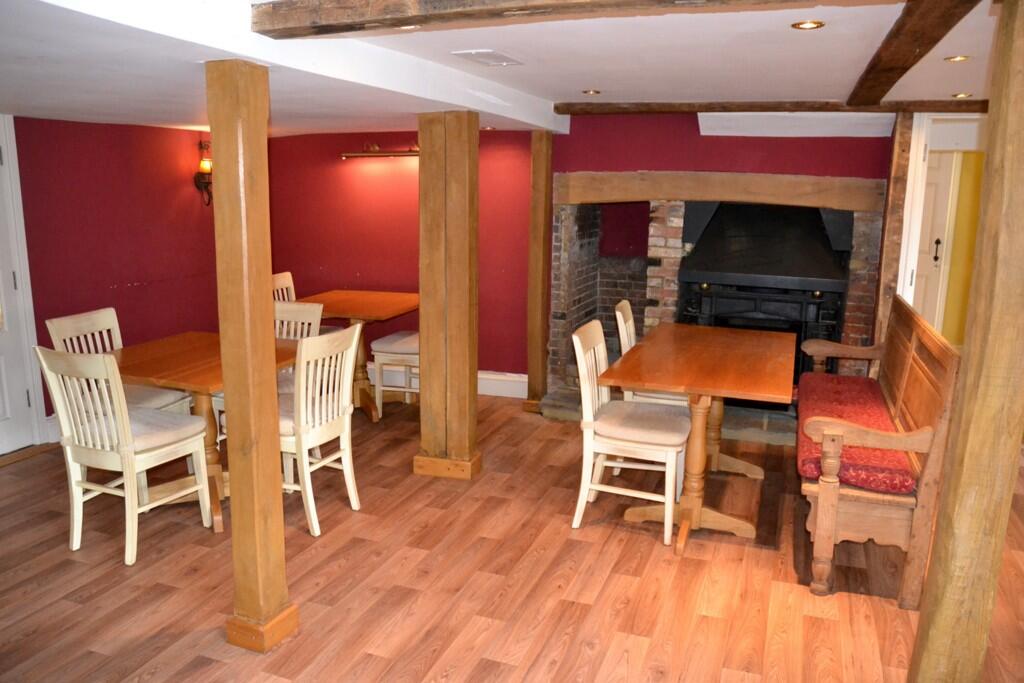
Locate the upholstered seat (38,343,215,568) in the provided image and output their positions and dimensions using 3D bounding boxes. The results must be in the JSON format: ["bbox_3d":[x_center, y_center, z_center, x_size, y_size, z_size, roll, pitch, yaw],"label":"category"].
[{"bbox_3d":[-1.706,0.436,3.463,0.454,0.930,0.524,5,12,22],"label":"upholstered seat"}]

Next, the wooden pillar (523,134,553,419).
[{"bbox_3d":[0.202,-0.452,5.304,0.158,1.913,0.158,5,12,18],"label":"wooden pillar"}]

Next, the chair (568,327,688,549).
[{"bbox_3d":[0.583,0.406,3.648,0.524,0.935,0.457,4,12,21],"label":"chair"}]

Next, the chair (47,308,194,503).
[{"bbox_3d":[-1.913,0.315,3.856,0.510,0.913,0.459,4,12,14],"label":"chair"}]

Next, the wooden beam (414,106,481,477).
[{"bbox_3d":[-0.336,-0.207,4.060,0.316,1.913,0.158,4,12,15],"label":"wooden beam"}]

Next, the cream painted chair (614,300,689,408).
[{"bbox_3d":[0.857,0.269,4.368,0.522,0.935,0.457,4,12,21],"label":"cream painted chair"}]

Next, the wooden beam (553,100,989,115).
[{"bbox_3d":[1.508,-1.415,4.648,2.582,0.079,0.122,4,12,16],"label":"wooden beam"}]

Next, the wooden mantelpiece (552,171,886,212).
[{"bbox_3d":[1.263,-0.963,4.904,2.054,0.240,0.201,4,12,20],"label":"wooden mantelpiece"}]

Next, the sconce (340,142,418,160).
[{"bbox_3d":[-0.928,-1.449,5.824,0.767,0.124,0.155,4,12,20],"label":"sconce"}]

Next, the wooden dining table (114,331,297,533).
[{"bbox_3d":[-1.469,0.437,3.665,0.903,0.765,0.898,5,12,20],"label":"wooden dining table"}]

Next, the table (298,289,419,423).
[{"bbox_3d":[-1.062,0.110,5.307,0.898,0.765,0.898,5,12,18],"label":"table"}]

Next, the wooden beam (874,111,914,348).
[{"bbox_3d":[2.233,-0.313,4.556,0.112,2.015,0.139,4,12,20],"label":"wooden beam"}]

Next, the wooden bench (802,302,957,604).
[{"bbox_3d":[1.643,0.370,3.659,0.515,1.008,1.705,4,12,20],"label":"wooden bench"}]

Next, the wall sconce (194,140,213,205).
[{"bbox_3d":[-2.284,-1.293,5.915,0.186,0.473,0.217,4,12,20],"label":"wall sconce"}]

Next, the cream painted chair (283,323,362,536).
[{"bbox_3d":[-1.013,0.381,3.613,0.510,0.913,0.459,6,12,22],"label":"cream painted chair"}]

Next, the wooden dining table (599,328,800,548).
[{"bbox_3d":[0.995,0.431,3.920,0.780,0.765,1.510,5,12,20],"label":"wooden dining table"}]

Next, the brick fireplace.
[{"bbox_3d":[1.340,-0.258,5.286,2.093,1.628,0.713,4,12,20],"label":"brick fireplace"}]

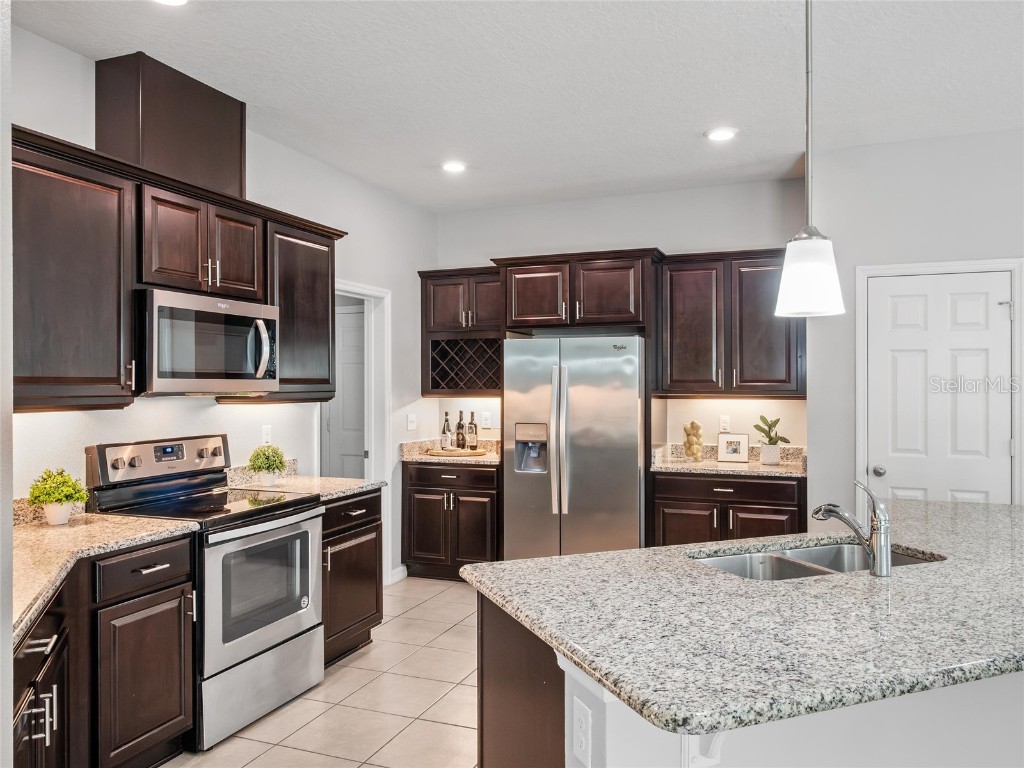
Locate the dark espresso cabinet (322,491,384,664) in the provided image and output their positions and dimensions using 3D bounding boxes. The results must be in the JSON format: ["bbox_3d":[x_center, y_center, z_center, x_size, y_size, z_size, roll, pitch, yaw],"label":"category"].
[{"bbox_3d":[-1.122,1.002,4.117,0.650,0.876,0.595,0,0,22],"label":"dark espresso cabinet"}]

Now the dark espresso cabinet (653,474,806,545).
[{"bbox_3d":[1.458,1.004,5.111,0.940,0.874,0.610,0,0,21],"label":"dark espresso cabinet"}]

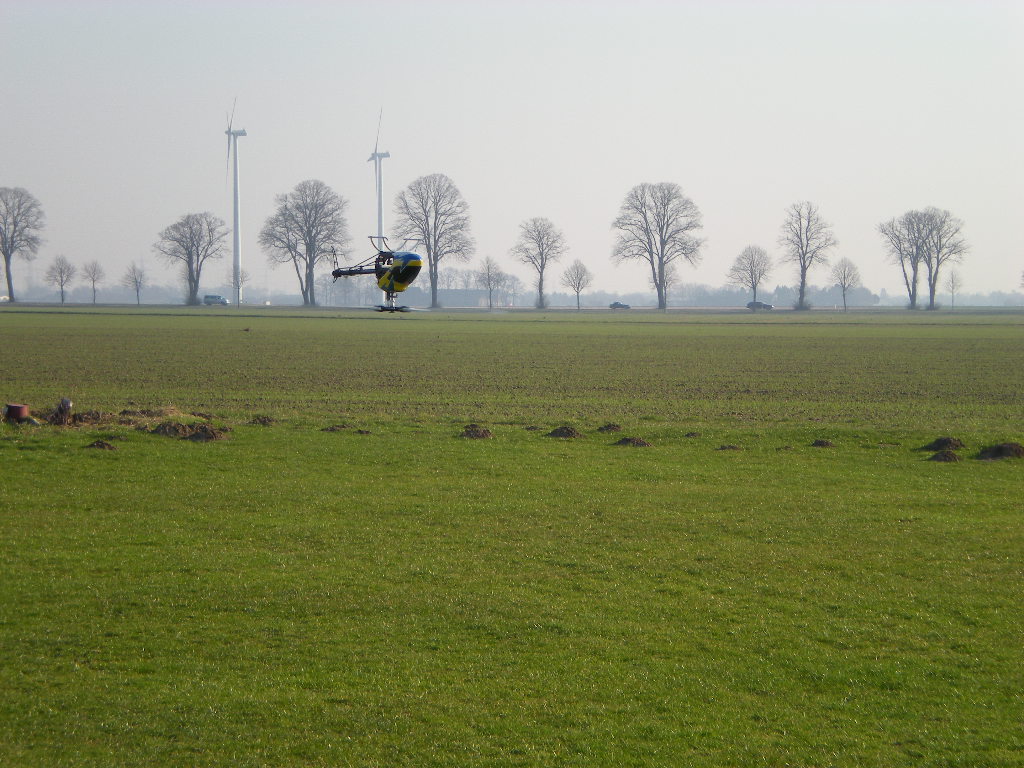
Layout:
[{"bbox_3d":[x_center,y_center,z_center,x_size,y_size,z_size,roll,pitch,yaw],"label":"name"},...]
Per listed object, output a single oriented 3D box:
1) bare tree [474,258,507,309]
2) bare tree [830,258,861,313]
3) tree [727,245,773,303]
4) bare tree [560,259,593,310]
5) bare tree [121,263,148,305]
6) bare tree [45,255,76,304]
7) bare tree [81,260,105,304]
[{"bbox_3d":[-3.960,-19.050,636.000,5.660,9.810,5.490,0,1,0],"label":"bare tree"},{"bbox_3d":[59.640,-17.820,604.000,5.550,9.670,5.390,0,1,0],"label":"bare tree"},{"bbox_3d":[43.190,-19.240,612.000,8.170,11.800,7.920,0,1,0],"label":"tree"},{"bbox_3d":[12.100,-18.530,628.000,5.770,9.500,5.600,0,1,0],"label":"bare tree"},{"bbox_3d":[-73.660,-19.560,658.000,5.070,8.290,4.920,0,1,0],"label":"bare tree"},{"bbox_3d":[-88.530,-20.510,662.000,6.090,9.820,5.900,0,1,0],"label":"bare tree"},{"bbox_3d":[-82.050,-19.860,660.000,4.600,8.610,4.460,0,1,0],"label":"bare tree"}]

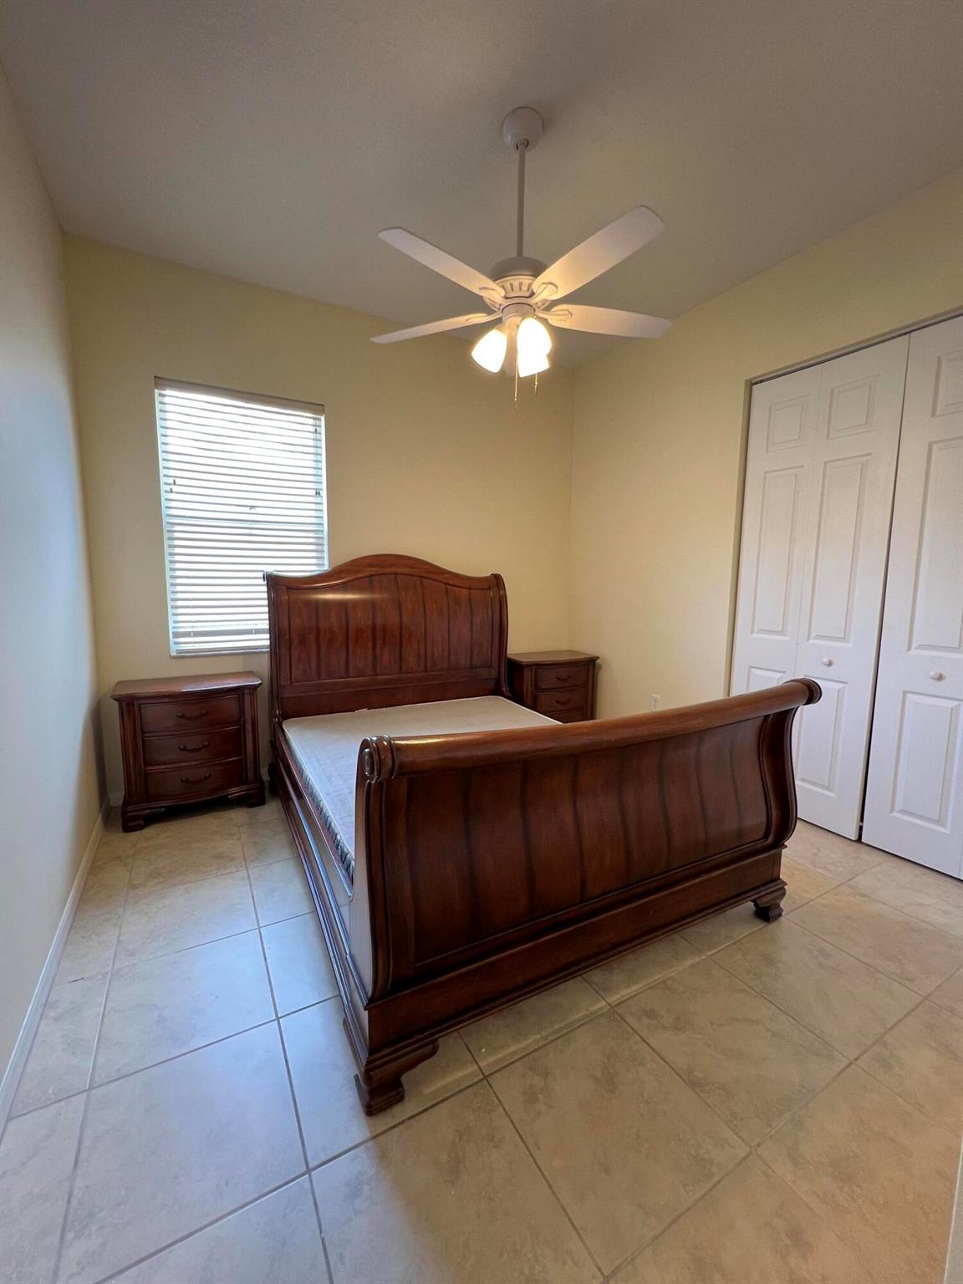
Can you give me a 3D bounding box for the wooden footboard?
[{"bbox_3d":[0.451,0.637,1.583,1.743,0.965,0.287,-2,6,-29],"label":"wooden footboard"}]

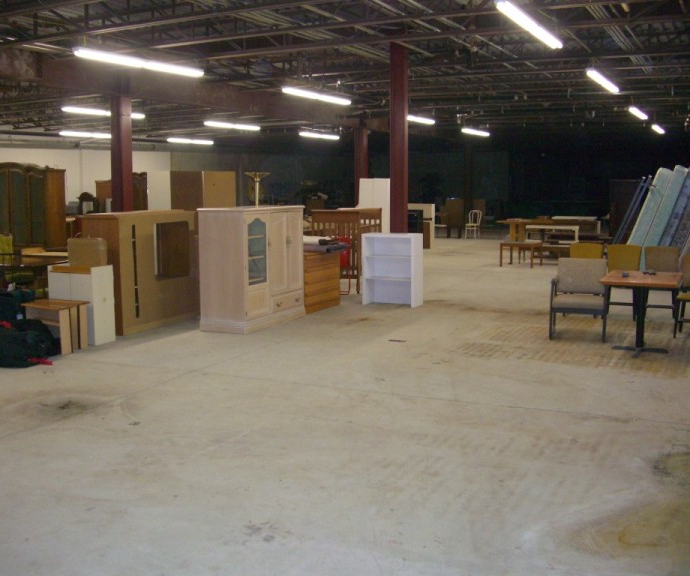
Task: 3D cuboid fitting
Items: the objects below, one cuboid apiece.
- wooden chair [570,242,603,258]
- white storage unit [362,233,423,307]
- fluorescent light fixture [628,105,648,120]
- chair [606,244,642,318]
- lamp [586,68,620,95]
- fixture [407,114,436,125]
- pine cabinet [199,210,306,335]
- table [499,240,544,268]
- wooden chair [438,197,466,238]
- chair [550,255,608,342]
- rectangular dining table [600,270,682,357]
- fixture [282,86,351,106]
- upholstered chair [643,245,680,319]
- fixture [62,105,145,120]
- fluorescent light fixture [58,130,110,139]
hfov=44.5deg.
[{"bbox_3d":[3.093,-0.102,10.864,0.460,0.870,0.540,3,8,27],"label":"wooden chair"},{"bbox_3d":[0.675,-0.253,11.865,0.770,0.990,0.370,3,8,24],"label":"white storage unit"},{"bbox_3d":[6.026,-3.593,17.314,0.140,0.100,2.440,3,8,26],"label":"fluorescent light fixture"},{"bbox_3d":[3.600,-0.073,10.828,0.460,0.890,0.540,3,7,23],"label":"chair"},{"bbox_3d":[3.579,-2.848,11.641,0.140,0.100,2.420,3,8,26],"label":"lamp"},{"bbox_3d":[1.523,-3.660,18.175,0.140,0.100,2.420,3,8,26],"label":"fixture"},{"bbox_3d":[-1.085,-0.260,10.182,0.600,1.400,1.480,3,8,24],"label":"pine cabinet"},{"bbox_3d":[3.668,-0.699,17.490,0.680,0.490,0.700,3,8,26],"label":"table"},{"bbox_3d":[3.504,-2.226,27.430,0.650,1.200,0.650,5,8,35],"label":"wooden chair"},{"bbox_3d":[2.548,0.124,9.179,0.590,0.820,0.610,2,7,19],"label":"chair"},{"bbox_3d":[3.011,0.268,8.553,0.700,0.755,1.050,3,8,24],"label":"rectangular dining table"},{"bbox_3d":[-0.444,-3.243,14.305,0.140,0.100,2.440,3,8,26],"label":"fixture"},{"bbox_3d":[3.967,-0.063,10.567,0.450,0.860,0.540,3,7,24],"label":"upholstered chair"},{"bbox_3d":[-4.631,-3.407,16.364,0.140,0.100,2.420,3,7,25],"label":"fixture"},{"bbox_3d":[-6.749,-4.089,22.477,0.140,0.100,2.420,3,7,25],"label":"fluorescent light fixture"}]

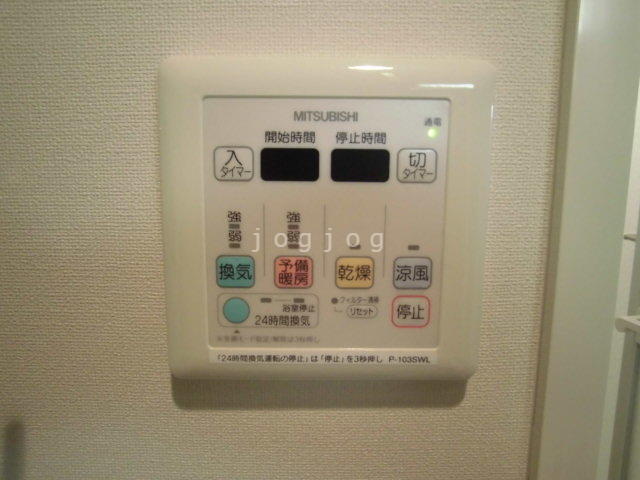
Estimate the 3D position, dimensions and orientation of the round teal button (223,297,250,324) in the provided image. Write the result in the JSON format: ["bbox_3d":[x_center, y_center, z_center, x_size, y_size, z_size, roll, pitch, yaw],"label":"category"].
[{"bbox_3d":[-0.032,0.027,0.182,0.010,0.010,0.003,1,9,0],"label":"round teal button"}]

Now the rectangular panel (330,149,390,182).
[{"bbox_3d":[0.015,-0.027,0.174,0.021,0.012,0.003,1,9,0],"label":"rectangular panel"}]

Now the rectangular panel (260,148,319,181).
[{"bbox_3d":[-0.011,-0.027,0.174,0.021,0.012,0.003,1,9,0],"label":"rectangular panel"}]

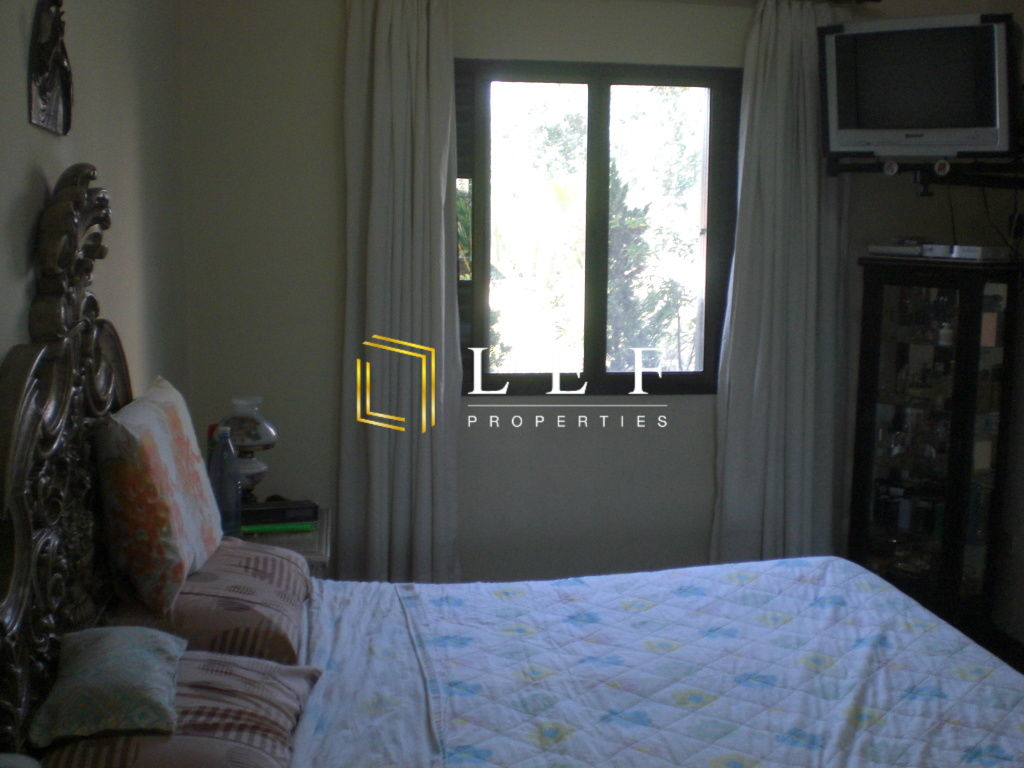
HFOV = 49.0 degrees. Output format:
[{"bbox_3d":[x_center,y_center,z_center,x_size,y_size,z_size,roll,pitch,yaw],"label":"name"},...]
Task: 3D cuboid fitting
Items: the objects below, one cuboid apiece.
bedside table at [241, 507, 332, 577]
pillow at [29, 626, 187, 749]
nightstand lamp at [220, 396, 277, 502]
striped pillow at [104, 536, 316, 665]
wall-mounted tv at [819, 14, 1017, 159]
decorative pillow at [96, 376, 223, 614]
[{"bbox_3d":[-0.797,0.732,3.490,0.460,0.550,0.580,0,7,-8],"label":"bedside table"},{"bbox_3d":[-0.640,0.483,1.796,0.220,0.090,0.280,0,18,-14],"label":"pillow"},{"bbox_3d":[-0.832,0.222,3.548,0.185,0.360,0.185,0,7,-8],"label":"nightstand lamp"},{"bbox_3d":[-0.713,0.488,2.681,0.450,0.155,0.630,0,7,-8],"label":"striped pillow"},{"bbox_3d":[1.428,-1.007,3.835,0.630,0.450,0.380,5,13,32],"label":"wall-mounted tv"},{"bbox_3d":[-0.805,0.250,2.641,0.150,0.440,0.460,-18,-5,1],"label":"decorative pillow"}]

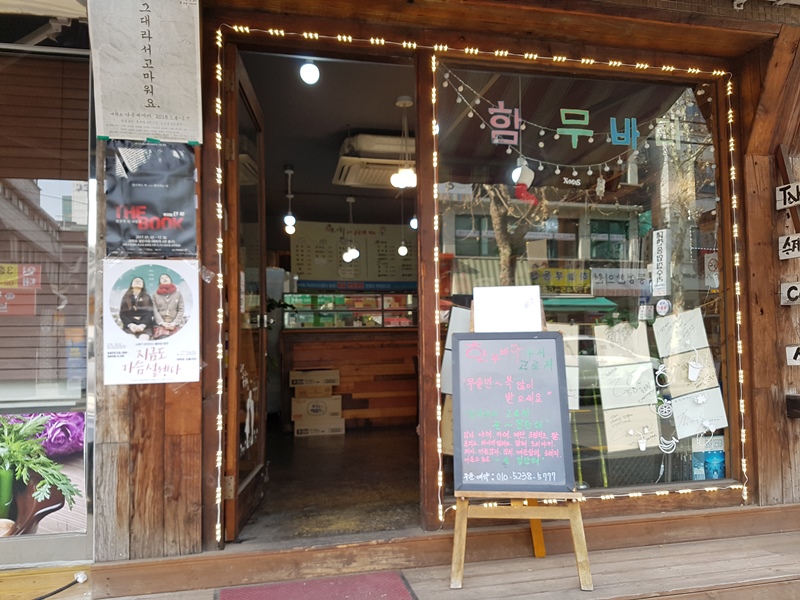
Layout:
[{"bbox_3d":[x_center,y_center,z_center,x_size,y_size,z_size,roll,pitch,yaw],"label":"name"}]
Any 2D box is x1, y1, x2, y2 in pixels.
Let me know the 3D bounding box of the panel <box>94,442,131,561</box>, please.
[{"bbox_3d":[-1.212,0.852,2.545,0.136,0.493,0.025,0,-2,-12],"label":"panel"}]

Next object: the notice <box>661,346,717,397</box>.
[{"bbox_3d":[1.560,0.392,3.218,0.297,0.210,0.010,-11,0,-12],"label":"notice"}]

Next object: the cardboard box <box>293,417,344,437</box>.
[{"bbox_3d":[-0.750,1.156,5.565,0.448,0.138,0.300,0,-3,-12],"label":"cardboard box"}]

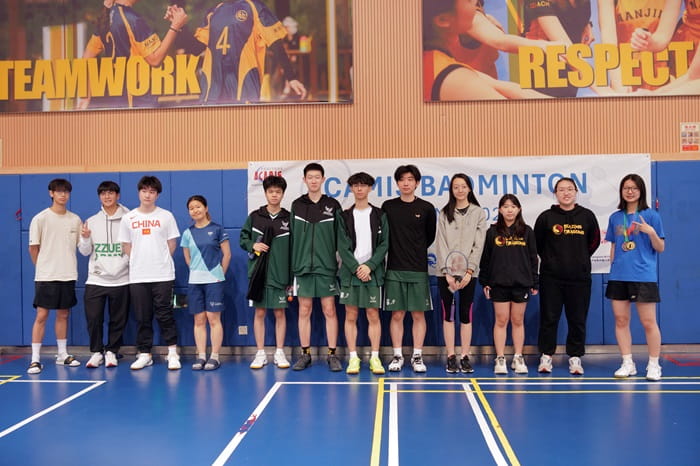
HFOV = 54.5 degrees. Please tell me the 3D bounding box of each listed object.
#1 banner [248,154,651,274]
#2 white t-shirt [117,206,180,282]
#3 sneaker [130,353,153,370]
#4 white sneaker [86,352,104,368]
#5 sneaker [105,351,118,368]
[{"bbox_3d":[0.947,-0.159,6.731,3.958,1.156,0.030,-1,0,4],"label":"banner"},{"bbox_3d":[-1.891,0.113,6.430,0.575,0.720,0.300,-1,0,0],"label":"white t-shirt"},{"bbox_3d":[-1.959,1.204,6.414,0.110,0.120,0.290,-1,0,17],"label":"sneaker"},{"bbox_3d":[-2.451,1.210,6.543,0.110,0.120,0.290,-1,0,0],"label":"white sneaker"},{"bbox_3d":[-2.291,1.208,6.540,0.110,0.120,0.290,-1,0,-24],"label":"sneaker"}]

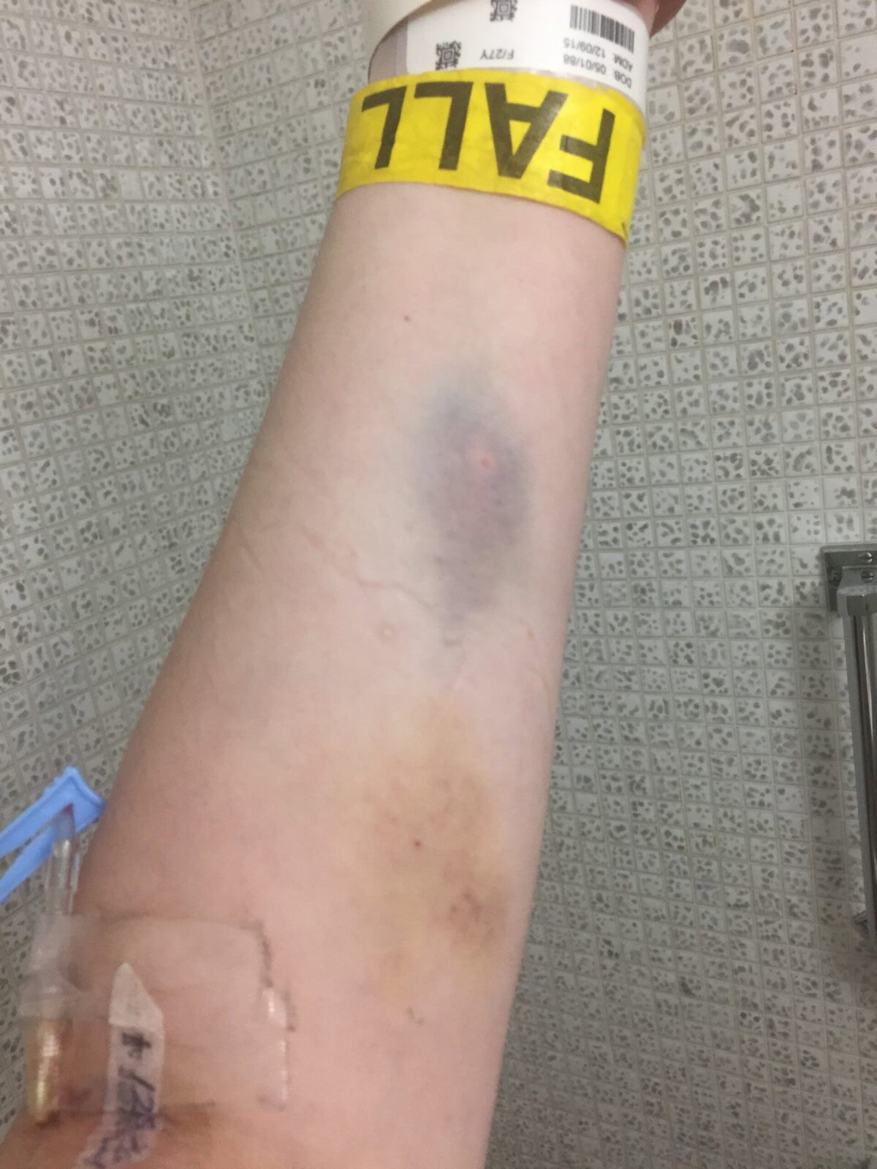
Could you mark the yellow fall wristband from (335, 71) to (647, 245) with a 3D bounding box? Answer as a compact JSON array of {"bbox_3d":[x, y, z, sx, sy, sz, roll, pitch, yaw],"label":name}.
[{"bbox_3d":[0.011,-0.090,0.217,0.065,0.024,0.045,10,0,3],"label":"yellow fall wristband"}]

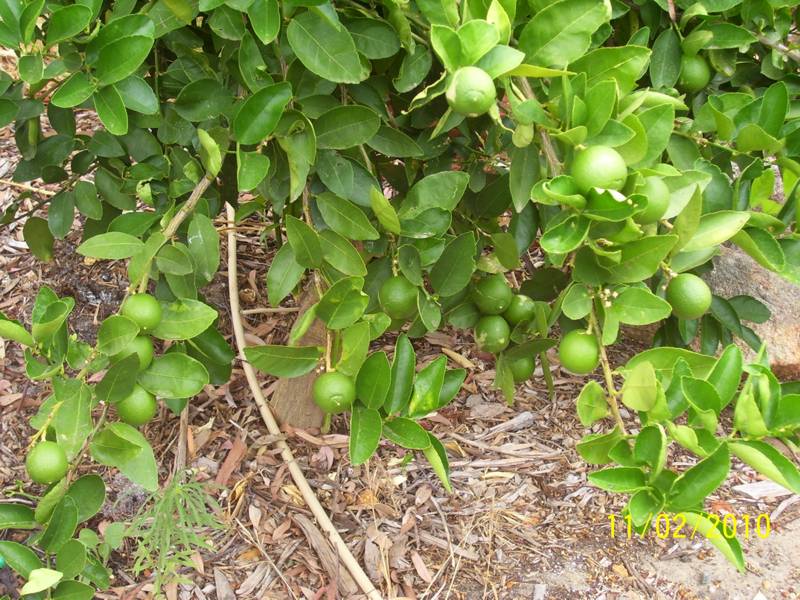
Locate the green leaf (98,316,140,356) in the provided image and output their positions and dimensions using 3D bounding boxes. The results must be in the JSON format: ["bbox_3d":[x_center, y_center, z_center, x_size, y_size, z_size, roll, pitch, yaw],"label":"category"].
[{"bbox_3d":[-0.317,0.040,1.720,0.054,0.018,0.049,-22,71,8],"label":"green leaf"}]

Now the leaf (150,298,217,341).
[{"bbox_3d":[-0.240,0.022,1.690,0.074,0.018,0.044,-12,70,-5],"label":"leaf"}]

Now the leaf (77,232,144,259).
[{"bbox_3d":[-0.332,-0.062,1.750,0.077,0.017,0.041,-5,52,-4],"label":"leaf"}]

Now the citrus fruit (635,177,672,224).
[{"bbox_3d":[0.250,-0.101,1.540,0.048,0.050,0.048,0,32,0],"label":"citrus fruit"}]

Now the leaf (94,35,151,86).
[{"bbox_3d":[-0.288,-0.250,1.600,0.045,0.014,0.086,43,64,13],"label":"leaf"}]

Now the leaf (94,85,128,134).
[{"bbox_3d":[-0.315,-0.207,1.660,0.031,0.010,0.068,-26,72,-9],"label":"leaf"}]

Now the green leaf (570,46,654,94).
[{"bbox_3d":[0.210,-0.229,1.520,0.089,0.016,0.046,-24,68,-6],"label":"green leaf"}]

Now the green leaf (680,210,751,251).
[{"bbox_3d":[0.316,-0.068,1.530,0.082,0.015,0.034,-29,46,6],"label":"green leaf"}]

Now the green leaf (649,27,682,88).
[{"bbox_3d":[0.318,-0.288,1.820,0.037,0.079,0.012,9,-13,8],"label":"green leaf"}]

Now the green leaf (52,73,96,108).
[{"bbox_3d":[-0.358,-0.231,1.680,0.054,0.016,0.040,-29,64,-16],"label":"green leaf"}]

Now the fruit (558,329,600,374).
[{"bbox_3d":[0.188,0.054,1.600,0.044,0.046,0.044,0,25,0],"label":"fruit"}]

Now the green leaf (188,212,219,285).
[{"bbox_3d":[-0.224,-0.059,1.740,0.038,0.018,0.079,-6,73,-11],"label":"green leaf"}]

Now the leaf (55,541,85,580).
[{"bbox_3d":[-0.380,0.301,1.760,0.034,0.010,0.050,16,65,11],"label":"leaf"}]

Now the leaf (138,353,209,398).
[{"bbox_3d":[-0.257,0.086,1.730,0.080,0.020,0.052,6,73,2],"label":"leaf"}]

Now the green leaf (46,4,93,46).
[{"bbox_3d":[-0.360,-0.300,1.660,0.063,0.018,0.036,-38,78,-18],"label":"green leaf"}]

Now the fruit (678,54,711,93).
[{"bbox_3d":[0.340,-0.261,1.760,0.043,0.045,0.043,0,25,0],"label":"fruit"}]

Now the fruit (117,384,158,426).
[{"bbox_3d":[-0.283,0.113,1.640,0.045,0.047,0.045,0,32,0],"label":"fruit"}]

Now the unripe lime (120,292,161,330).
[{"bbox_3d":[-0.286,0.014,1.690,0.044,0.044,0.044,0,25,0],"label":"unripe lime"}]

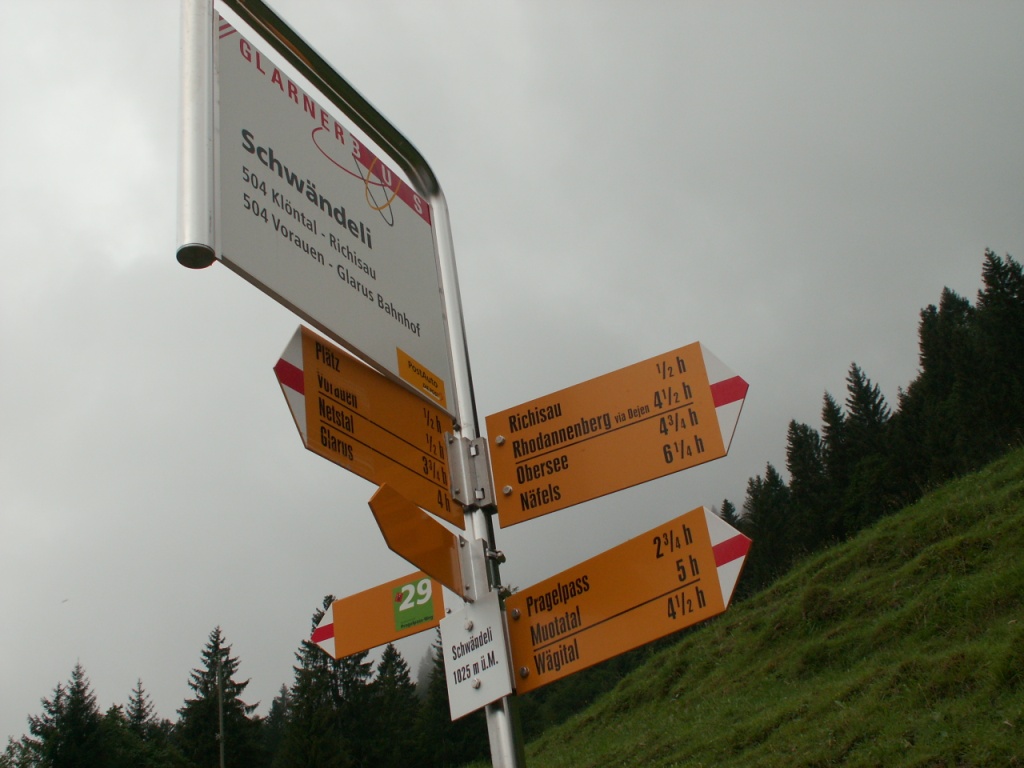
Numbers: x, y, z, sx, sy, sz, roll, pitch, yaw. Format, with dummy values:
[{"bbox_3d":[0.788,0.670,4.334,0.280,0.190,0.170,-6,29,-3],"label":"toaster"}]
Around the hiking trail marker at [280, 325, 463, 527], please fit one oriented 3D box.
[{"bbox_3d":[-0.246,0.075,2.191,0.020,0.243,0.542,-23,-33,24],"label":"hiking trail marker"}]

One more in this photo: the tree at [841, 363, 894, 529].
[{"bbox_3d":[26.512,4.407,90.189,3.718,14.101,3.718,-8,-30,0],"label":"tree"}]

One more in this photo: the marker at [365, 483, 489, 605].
[{"bbox_3d":[-0.160,0.277,2.155,0.025,0.127,0.391,-18,-31,16],"label":"marker"}]

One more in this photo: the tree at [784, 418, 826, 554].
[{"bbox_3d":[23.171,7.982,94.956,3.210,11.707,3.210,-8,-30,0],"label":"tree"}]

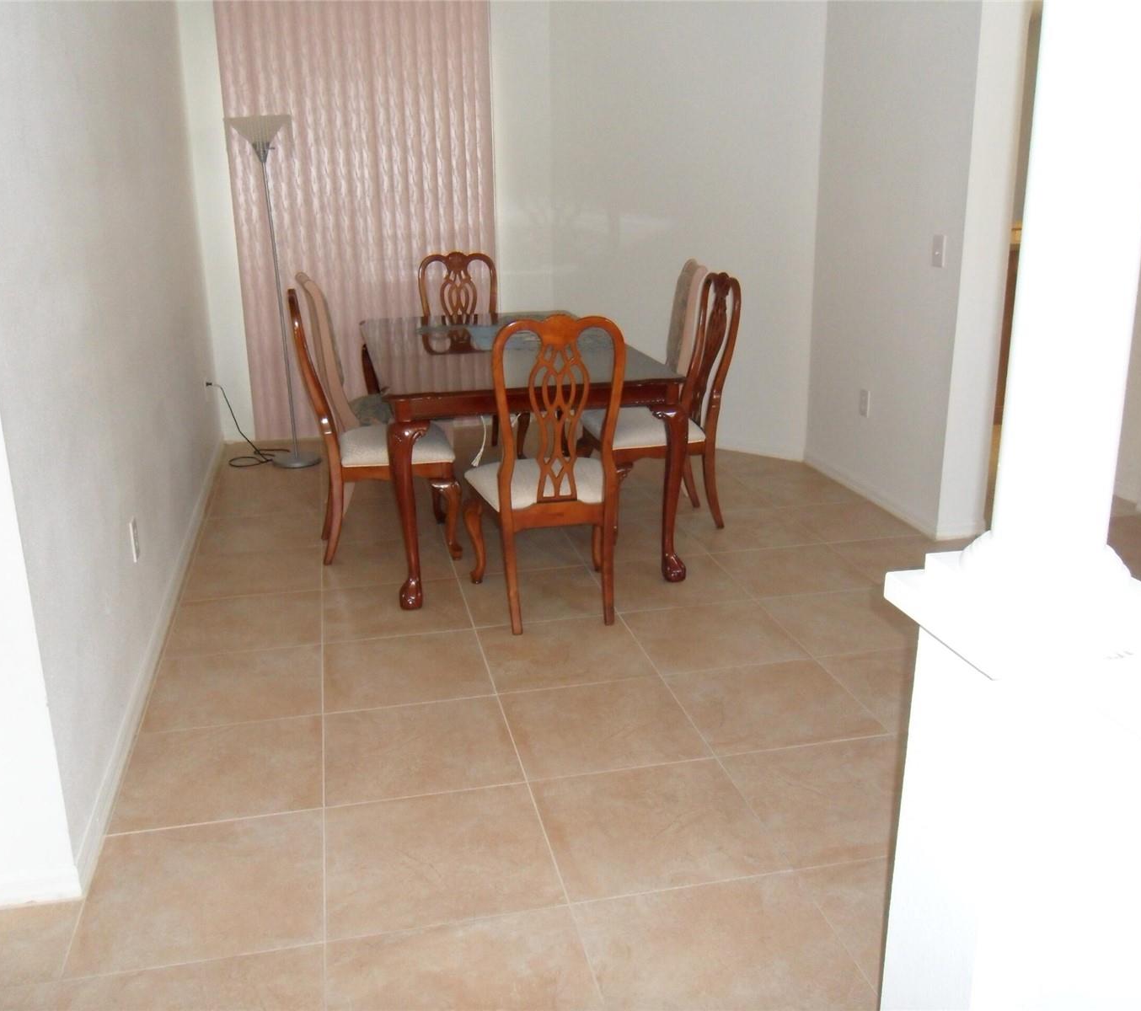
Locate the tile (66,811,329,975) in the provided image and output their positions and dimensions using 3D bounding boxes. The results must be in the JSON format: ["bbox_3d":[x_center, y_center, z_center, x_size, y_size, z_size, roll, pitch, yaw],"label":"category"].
[{"bbox_3d":[-0.765,0.804,2.216,0.488,0.010,0.488,-4,17,-12],"label":"tile"}]

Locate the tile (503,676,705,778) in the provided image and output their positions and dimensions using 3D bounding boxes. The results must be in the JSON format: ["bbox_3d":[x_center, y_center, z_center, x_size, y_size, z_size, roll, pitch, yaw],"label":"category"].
[{"bbox_3d":[0.088,0.632,3.020,0.510,0.010,0.505,-4,18,-12],"label":"tile"}]

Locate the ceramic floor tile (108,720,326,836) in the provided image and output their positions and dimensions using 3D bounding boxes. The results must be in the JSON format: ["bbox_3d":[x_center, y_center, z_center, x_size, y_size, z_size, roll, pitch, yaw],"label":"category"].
[{"bbox_3d":[-0.873,0.671,2.660,0.488,0.010,0.488,-4,17,-12],"label":"ceramic floor tile"}]

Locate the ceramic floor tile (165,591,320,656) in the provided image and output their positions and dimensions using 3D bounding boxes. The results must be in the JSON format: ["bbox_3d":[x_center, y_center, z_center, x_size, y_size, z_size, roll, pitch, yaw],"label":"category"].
[{"bbox_3d":[-1.139,0.421,3.731,0.510,0.010,0.505,-4,18,-12],"label":"ceramic floor tile"}]

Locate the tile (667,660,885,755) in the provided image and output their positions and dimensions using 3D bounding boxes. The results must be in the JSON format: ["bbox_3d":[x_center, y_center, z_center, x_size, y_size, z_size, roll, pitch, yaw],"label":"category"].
[{"bbox_3d":[0.581,0.581,3.070,0.508,0.010,0.483,-5,18,-12],"label":"tile"}]

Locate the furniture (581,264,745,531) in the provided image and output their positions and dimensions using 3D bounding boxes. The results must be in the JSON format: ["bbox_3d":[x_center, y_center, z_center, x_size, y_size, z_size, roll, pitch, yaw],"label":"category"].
[{"bbox_3d":[0.383,-0.442,4.498,0.599,1.062,0.508,-5,18,-14],"label":"furniture"}]

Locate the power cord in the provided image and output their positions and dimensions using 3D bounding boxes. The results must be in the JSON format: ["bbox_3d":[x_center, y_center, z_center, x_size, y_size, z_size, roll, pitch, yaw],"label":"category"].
[{"bbox_3d":[-1.742,-0.448,5.672,0.410,0.405,0.342,-4,17,-12],"label":"power cord"}]

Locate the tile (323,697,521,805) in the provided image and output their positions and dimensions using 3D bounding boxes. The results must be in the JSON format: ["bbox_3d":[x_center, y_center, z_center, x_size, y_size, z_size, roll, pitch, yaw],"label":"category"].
[{"bbox_3d":[-0.410,0.659,2.859,0.508,0.010,0.483,-5,18,-12],"label":"tile"}]

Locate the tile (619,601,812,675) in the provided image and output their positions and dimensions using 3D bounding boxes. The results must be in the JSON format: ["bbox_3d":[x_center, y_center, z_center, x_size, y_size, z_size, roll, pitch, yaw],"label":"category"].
[{"bbox_3d":[0.483,0.452,3.591,0.510,0.010,0.505,-4,18,-12],"label":"tile"}]

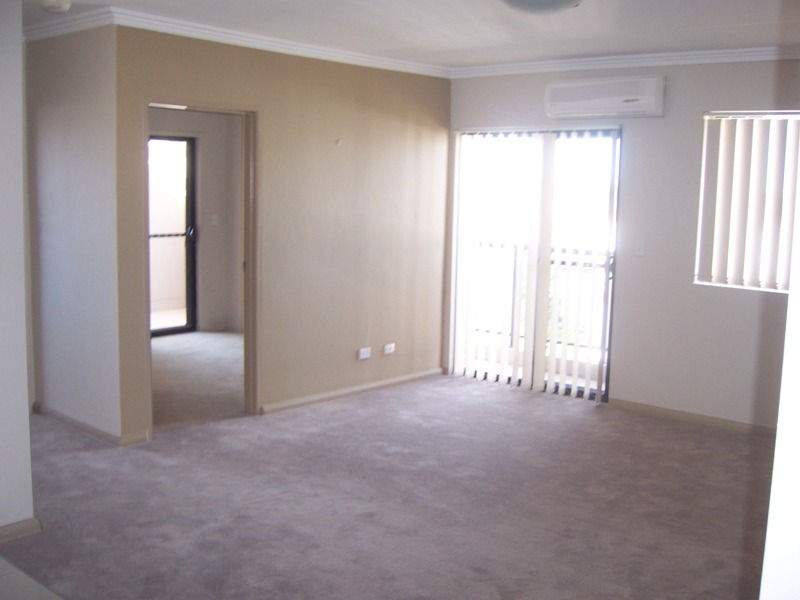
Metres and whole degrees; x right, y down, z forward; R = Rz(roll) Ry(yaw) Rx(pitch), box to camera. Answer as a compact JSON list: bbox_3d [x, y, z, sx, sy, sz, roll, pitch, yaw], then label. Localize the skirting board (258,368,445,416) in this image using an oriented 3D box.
[{"bbox_3d":[-0.312,0.704,6.573,0.020,0.066,1.921,8,11,43],"label":"skirting board"}]

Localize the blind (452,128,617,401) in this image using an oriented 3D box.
[{"bbox_3d":[1.050,-0.315,6.755,1.520,2.090,0.100,7,10,39],"label":"blind"}]

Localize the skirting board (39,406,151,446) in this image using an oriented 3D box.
[{"bbox_3d":[-2.068,0.806,5.552,1.093,0.066,0.210,8,10,40],"label":"skirting board"}]

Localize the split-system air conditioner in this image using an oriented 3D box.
[{"bbox_3d":[1.487,-1.465,6.084,0.858,0.270,0.200,7,10,39],"label":"split-system air conditioner"}]

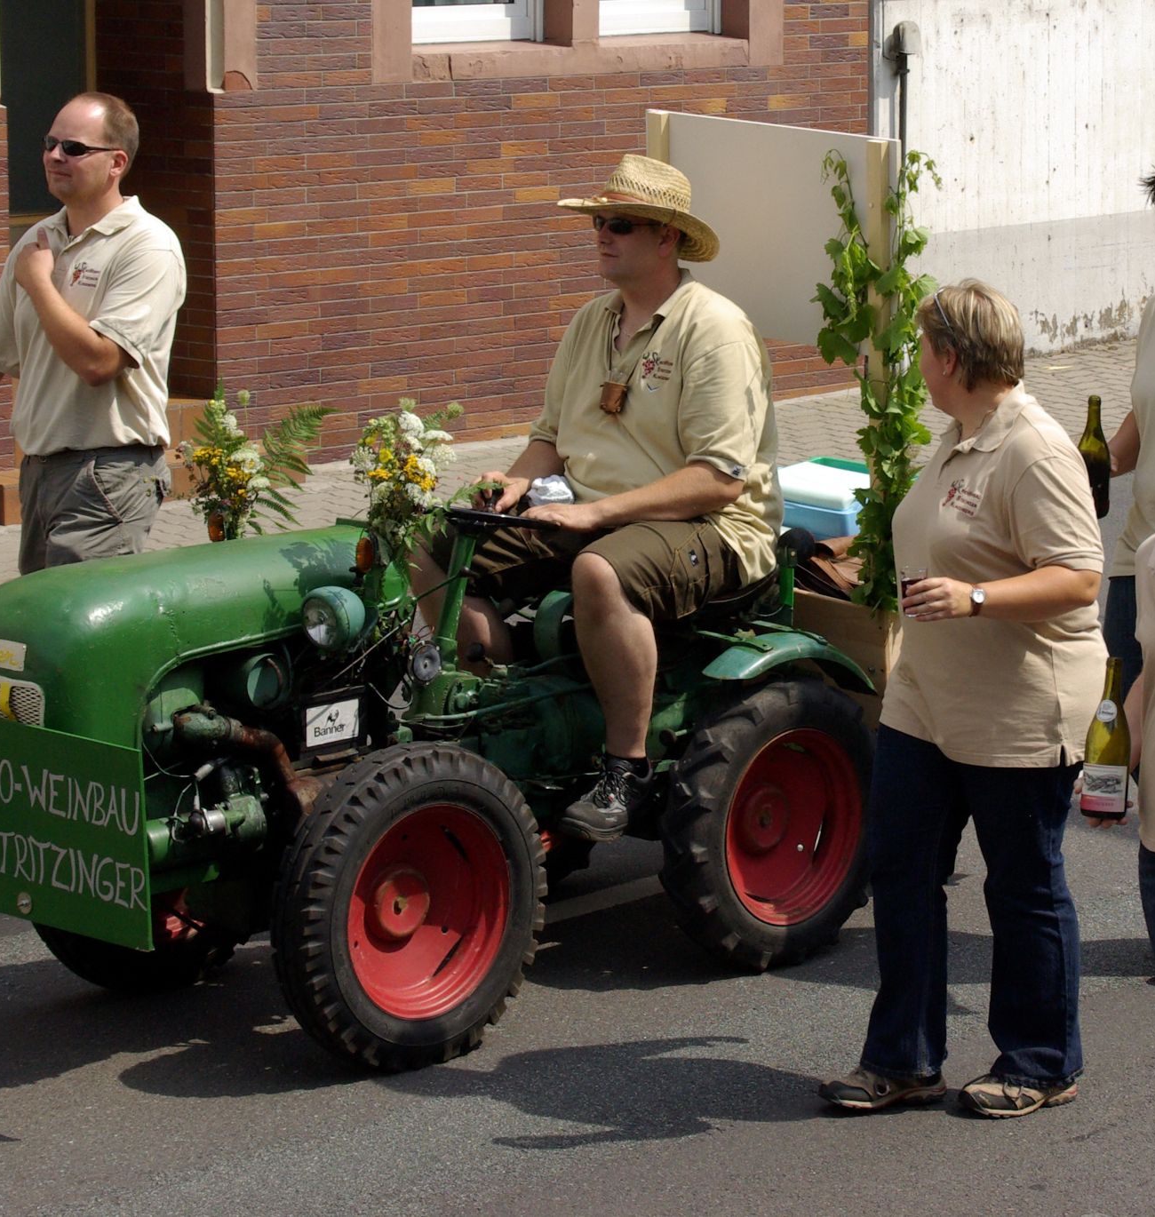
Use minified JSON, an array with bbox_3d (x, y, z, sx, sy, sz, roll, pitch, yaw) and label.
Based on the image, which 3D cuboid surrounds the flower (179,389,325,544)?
[{"bbox_3d":[-0.707,-0.319,7.900,0.250,0.350,0.290,-10,15,-42],"label":"flower"}]

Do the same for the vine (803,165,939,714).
[{"bbox_3d":[0.669,-0.422,8.339,0.300,1.230,0.300,-10,15,-42],"label":"vine"}]

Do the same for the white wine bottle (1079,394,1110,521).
[{"bbox_3d":[1.166,-0.341,8.200,0.080,0.290,0.080,0,11,0],"label":"white wine bottle"}]

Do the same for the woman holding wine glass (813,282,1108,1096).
[{"bbox_3d":[0.752,0.168,7.208,0.440,1.630,0.480,-7,13,-31],"label":"woman holding wine glass"}]

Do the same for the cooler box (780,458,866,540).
[{"bbox_3d":[0.637,-0.186,9.021,0.270,0.290,0.380,-10,15,-42],"label":"cooler box"}]

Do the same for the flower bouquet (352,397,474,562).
[{"bbox_3d":[-0.342,-0.260,7.450,0.230,0.360,0.250,0,11,0],"label":"flower bouquet"}]

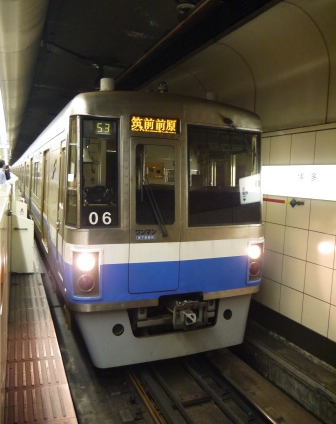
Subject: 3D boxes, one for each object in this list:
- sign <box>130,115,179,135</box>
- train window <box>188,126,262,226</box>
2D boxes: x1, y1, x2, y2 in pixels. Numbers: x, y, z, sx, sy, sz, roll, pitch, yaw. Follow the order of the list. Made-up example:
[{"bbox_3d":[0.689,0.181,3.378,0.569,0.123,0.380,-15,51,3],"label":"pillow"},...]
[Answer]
[{"bbox_3d":[-0.148,-1.070,4.471,0.670,0.200,0.100,0,1,-24],"label":"sign"},{"bbox_3d":[0.797,-0.465,4.921,1.170,1.320,0.090,-1,1,-27],"label":"train window"}]

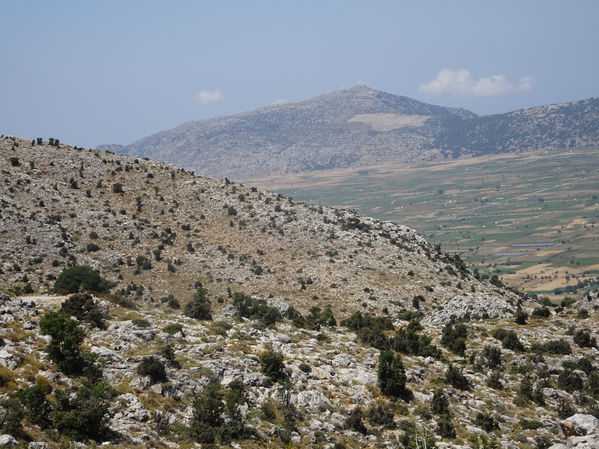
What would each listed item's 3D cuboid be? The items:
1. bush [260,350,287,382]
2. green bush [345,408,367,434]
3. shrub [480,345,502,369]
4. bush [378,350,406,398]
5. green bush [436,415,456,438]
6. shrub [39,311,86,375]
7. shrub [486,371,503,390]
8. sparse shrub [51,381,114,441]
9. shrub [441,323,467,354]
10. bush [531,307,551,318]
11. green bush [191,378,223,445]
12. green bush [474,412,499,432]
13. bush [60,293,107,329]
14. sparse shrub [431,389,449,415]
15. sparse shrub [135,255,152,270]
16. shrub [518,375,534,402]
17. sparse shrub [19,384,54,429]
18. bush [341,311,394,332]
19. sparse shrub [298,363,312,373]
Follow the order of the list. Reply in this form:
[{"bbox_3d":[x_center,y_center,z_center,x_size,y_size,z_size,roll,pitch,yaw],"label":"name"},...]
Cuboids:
[{"bbox_3d":[-1.648,9.002,85.549,1.648,1.968,1.483,0,5,0],"label":"bush"},{"bbox_3d":[2.407,8.467,58.000,0.946,1.046,0.898,0,4,0],"label":"green bush"},{"bbox_3d":[11.240,7.727,79.000,1.288,1.307,1.223,0,4,0],"label":"shrub"},{"bbox_3d":[4.824,7.781,70.000,1.452,2.440,1.452,0,5,0],"label":"bush"},{"bbox_3d":[7.928,10.895,72.785,1.079,1.256,0.971,0,5,0],"label":"green bush"},{"bbox_3d":[-12.820,6.383,73.000,2.597,3.393,2.389,0,5,0],"label":"shrub"},{"bbox_3d":[13.054,10.443,90.338,1.071,1.299,0.964,0,5,0],"label":"shrub"},{"bbox_3d":[-9.648,8.270,60.000,2.845,2.614,2.618,0,5,0],"label":"sparse shrub"},{"bbox_3d":[12.204,8.976,106.251,2.205,2.444,1.984,0,5,0],"label":"shrub"},{"bbox_3d":[24.387,8.905,136.557,2.024,1.178,1.821,0,5,0],"label":"bush"},{"bbox_3d":[-4.135,8.314,60.000,1.423,2.701,1.423,0,5,0],"label":"green bush"},{"bbox_3d":[8.591,9.097,62.000,1.103,0.900,1.014,0,5,0],"label":"green bush"},{"bbox_3d":[-14.725,5.863,92.000,3.136,2.241,2.666,0,4,0],"label":"bush"},{"bbox_3d":[6.847,8.657,66.000,0.880,1.246,0.810,0,5,0],"label":"sparse shrub"},{"bbox_3d":[-24.276,5.913,210.000,2.801,2.440,2.577,0,5,0],"label":"sparse shrub"},{"bbox_3d":[14.594,10.608,86.761,1.029,1.621,0.926,0,5,0],"label":"shrub"},{"bbox_3d":[-11.151,7.645,57.000,1.436,1.834,1.364,0,4,0],"label":"sparse shrub"},{"bbox_3d":[4.686,6.685,93.000,3.721,1.308,2.605,0,4,0],"label":"bush"},{"bbox_3d":[0.325,7.735,73.000,0.757,0.483,0.719,0,4,0],"label":"sparse shrub"}]

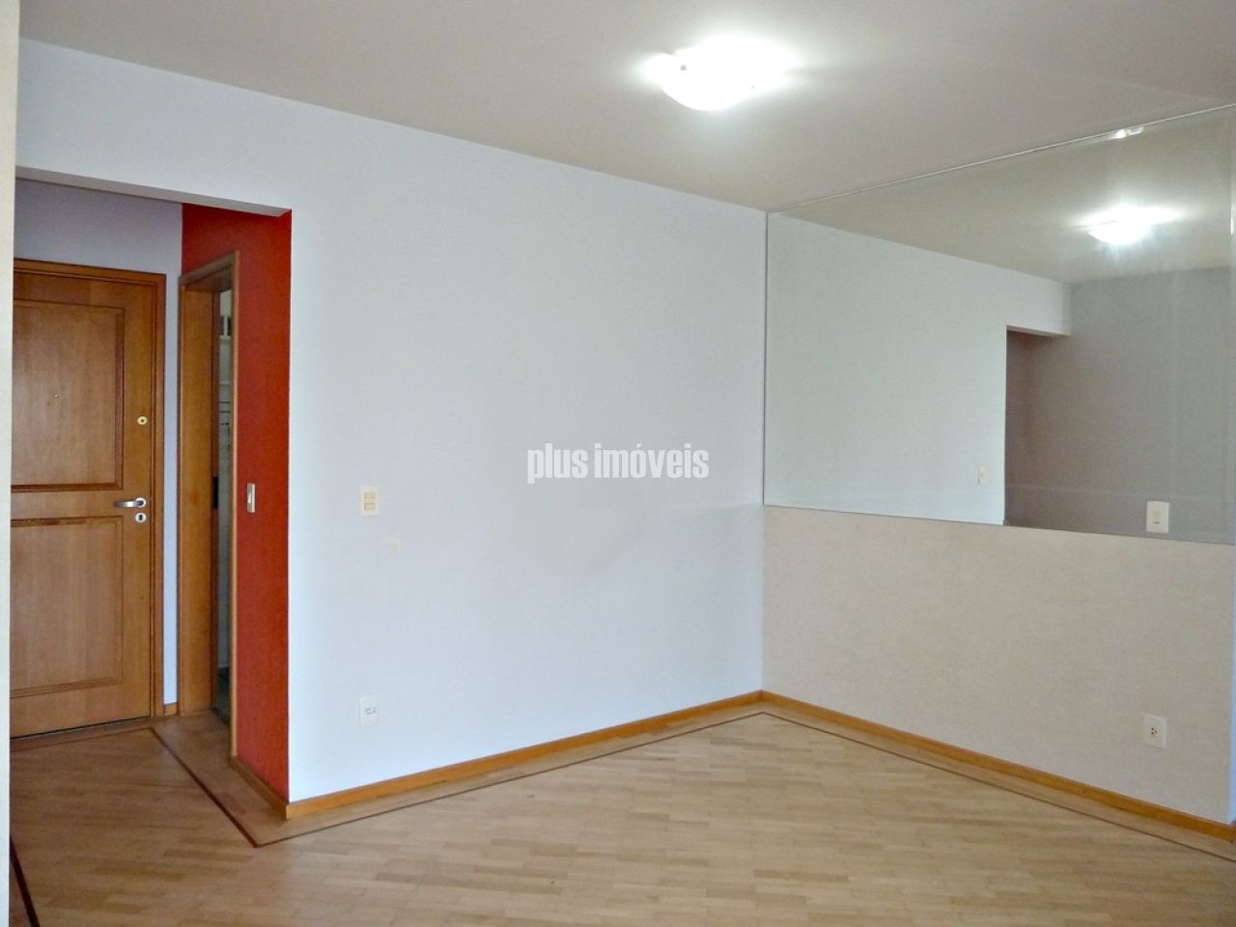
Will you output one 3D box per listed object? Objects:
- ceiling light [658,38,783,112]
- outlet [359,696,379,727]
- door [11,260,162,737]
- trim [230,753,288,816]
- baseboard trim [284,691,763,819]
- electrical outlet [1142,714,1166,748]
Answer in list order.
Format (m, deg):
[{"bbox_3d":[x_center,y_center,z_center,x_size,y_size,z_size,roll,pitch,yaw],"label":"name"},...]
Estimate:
[{"bbox_3d":[0.304,-1.192,2.886,0.360,0.120,0.360,0,2,-39],"label":"ceiling light"},{"bbox_3d":[-0.943,0.940,3.391,0.072,0.112,0.010,0,2,-39],"label":"outlet"},{"bbox_3d":[-2.594,0.180,4.128,0.870,2.140,0.060,0,2,-39],"label":"door"},{"bbox_3d":[-1.400,1.252,3.467,0.016,0.064,0.672,0,2,-39],"label":"trim"},{"bbox_3d":[-0.198,1.258,4.008,2.529,0.064,0.016,0,2,-39],"label":"baseboard trim"},{"bbox_3d":[1.995,0.996,3.321,0.010,0.112,0.074,0,2,-39],"label":"electrical outlet"}]

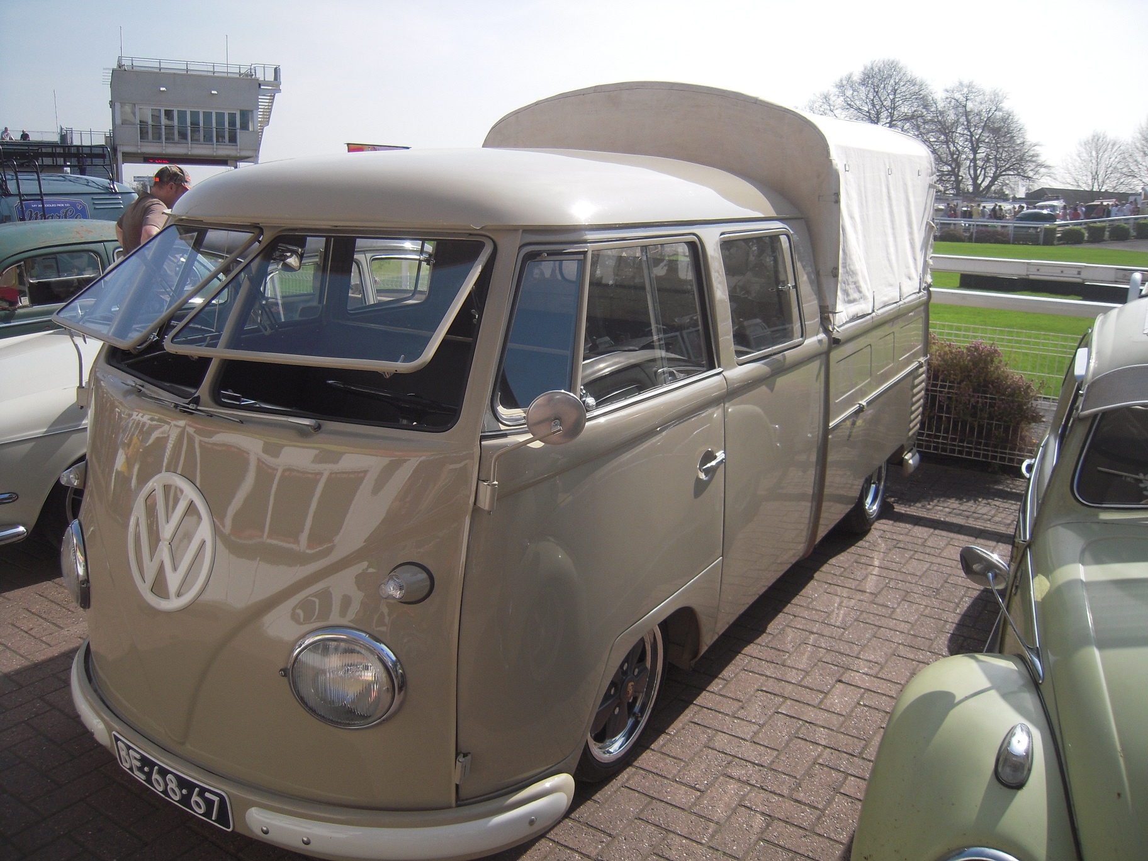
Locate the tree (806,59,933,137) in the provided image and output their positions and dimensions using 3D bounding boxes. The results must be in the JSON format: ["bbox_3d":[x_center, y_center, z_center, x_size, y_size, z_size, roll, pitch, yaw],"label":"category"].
[{"bbox_3d":[34.898,-34.894,107.995,15.645,15.604,14.394,6,16,16],"label":"tree"}]

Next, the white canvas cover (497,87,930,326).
[{"bbox_3d":[0.709,-1.113,4.425,1.700,0.890,1.720,11,18,30],"label":"white canvas cover"}]

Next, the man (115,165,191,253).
[{"bbox_3d":[-2.526,-0.768,5.655,0.500,1.680,0.420,14,19,40],"label":"man"}]

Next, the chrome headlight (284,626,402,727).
[{"bbox_3d":[-0.480,0.530,1.953,0.240,0.240,0.110,4,15,6],"label":"chrome headlight"}]

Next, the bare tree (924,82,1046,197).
[{"bbox_3d":[47.165,-33.014,106.335,14.378,12.959,13.228,8,16,22],"label":"bare tree"}]

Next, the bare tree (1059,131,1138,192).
[{"bbox_3d":[84.104,-42.128,148.563,12.913,11.186,11.880,9,17,27],"label":"bare tree"}]

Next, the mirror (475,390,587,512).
[{"bbox_3d":[-0.089,0.046,1.851,0.229,0.280,0.080,4,15,8],"label":"mirror"}]

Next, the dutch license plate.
[{"bbox_3d":[-0.962,0.832,2.201,0.425,0.105,0.030,11,18,30],"label":"dutch license plate"}]

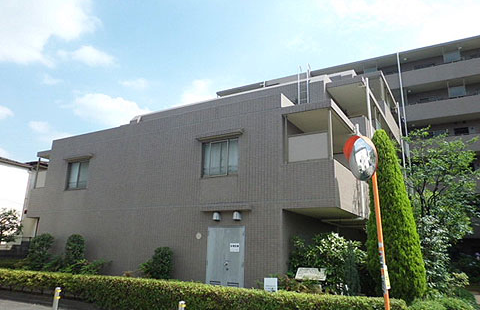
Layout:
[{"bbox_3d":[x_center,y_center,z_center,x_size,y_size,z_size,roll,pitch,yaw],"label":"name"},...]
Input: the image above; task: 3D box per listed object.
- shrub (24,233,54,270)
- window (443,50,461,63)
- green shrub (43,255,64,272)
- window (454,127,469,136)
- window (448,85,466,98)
[{"bbox_3d":[-7.739,3.866,13.859,1.050,1.619,1.000,-7,-17,30],"label":"shrub"},{"bbox_3d":[16.825,-7.617,28.488,1.120,1.050,0.130,-7,-17,28],"label":"window"},{"bbox_3d":[-6.795,4.077,13.096,0.820,0.782,0.720,-7,-17,30],"label":"green shrub"},{"bbox_3d":[16.995,-1.708,27.554,0.900,0.780,0.130,-7,-17,28],"label":"window"},{"bbox_3d":[16.750,-4.800,27.736,1.070,1.000,0.130,-7,-17,28],"label":"window"}]

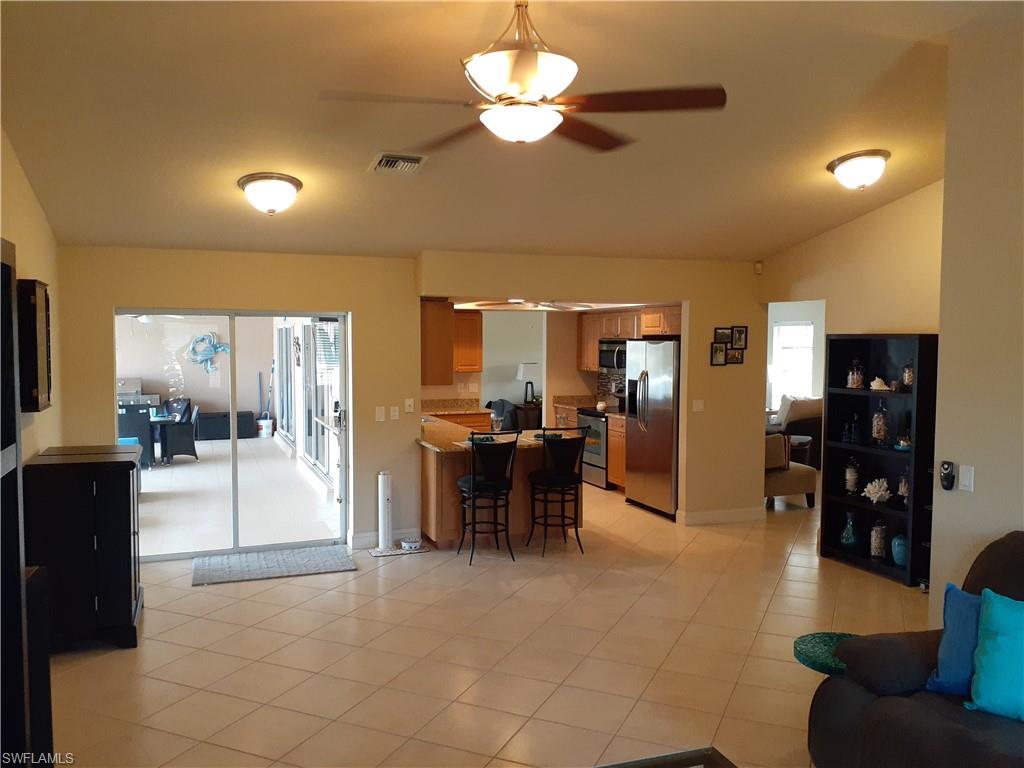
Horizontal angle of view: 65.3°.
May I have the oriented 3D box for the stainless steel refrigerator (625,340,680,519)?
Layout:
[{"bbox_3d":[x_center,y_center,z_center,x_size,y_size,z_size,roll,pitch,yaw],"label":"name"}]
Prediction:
[{"bbox_3d":[1.714,0.440,8.193,0.780,1.765,0.930,-1,3,-21],"label":"stainless steel refrigerator"}]

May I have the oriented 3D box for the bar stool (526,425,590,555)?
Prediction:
[{"bbox_3d":[0.368,0.873,6.715,0.440,1.060,0.460,-1,3,-21],"label":"bar stool"}]

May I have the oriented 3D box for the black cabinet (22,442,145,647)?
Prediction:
[{"bbox_3d":[-2.536,0.960,4.792,0.570,1.068,0.765,-1,3,-21],"label":"black cabinet"}]

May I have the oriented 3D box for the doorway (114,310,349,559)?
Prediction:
[{"bbox_3d":[-2.261,0.409,6.601,1.820,2.016,0.130,-1,3,-21],"label":"doorway"}]

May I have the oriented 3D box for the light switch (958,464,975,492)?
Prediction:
[{"bbox_3d":[2.078,0.432,3.654,0.012,0.120,0.075,-1,3,-21],"label":"light switch"}]

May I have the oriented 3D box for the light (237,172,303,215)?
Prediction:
[{"bbox_3d":[-1.603,-1.228,5.315,0.415,0.190,0.415,-1,-10,-21],"label":"light"}]

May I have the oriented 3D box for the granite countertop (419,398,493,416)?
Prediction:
[{"bbox_3d":[-0.749,0.283,9.759,0.870,0.140,0.680,-1,3,-21],"label":"granite countertop"}]

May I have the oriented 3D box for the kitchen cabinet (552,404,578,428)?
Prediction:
[{"bbox_3d":[1.019,0.748,10.619,0.610,0.876,0.620,-1,3,-21],"label":"kitchen cabinet"}]

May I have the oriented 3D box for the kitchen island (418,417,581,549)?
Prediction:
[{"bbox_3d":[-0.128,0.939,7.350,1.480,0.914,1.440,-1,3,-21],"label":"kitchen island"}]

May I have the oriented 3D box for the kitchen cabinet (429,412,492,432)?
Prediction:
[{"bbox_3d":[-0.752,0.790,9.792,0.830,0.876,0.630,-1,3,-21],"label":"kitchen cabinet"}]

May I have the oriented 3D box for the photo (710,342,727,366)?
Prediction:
[{"bbox_3d":[2.031,-0.289,7.827,0.177,0.228,0.022,-1,3,-21],"label":"photo"}]

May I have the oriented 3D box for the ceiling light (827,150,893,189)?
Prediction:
[{"bbox_3d":[2.443,-1.464,5.606,0.415,0.194,0.415,-1,-10,-21],"label":"ceiling light"}]

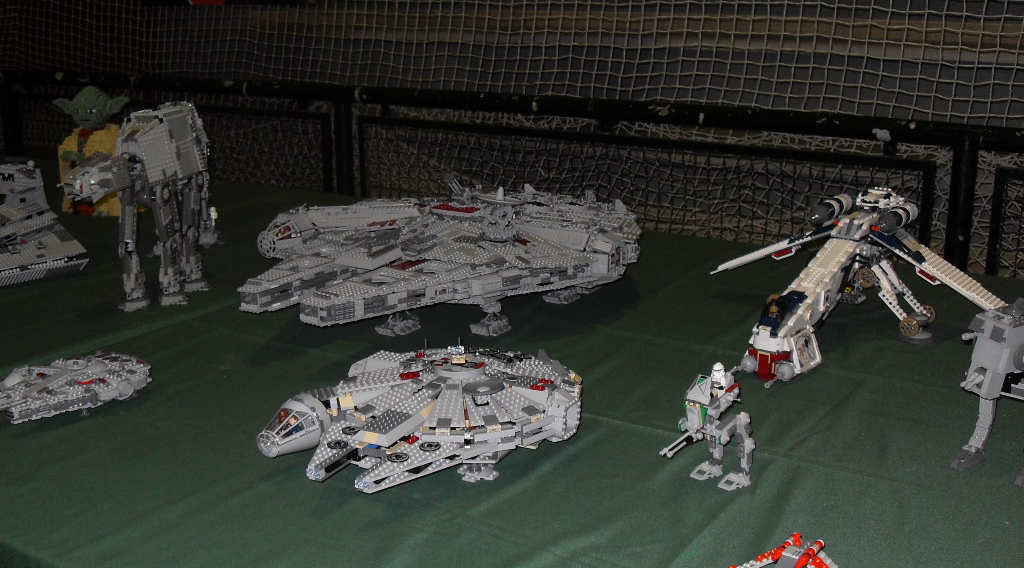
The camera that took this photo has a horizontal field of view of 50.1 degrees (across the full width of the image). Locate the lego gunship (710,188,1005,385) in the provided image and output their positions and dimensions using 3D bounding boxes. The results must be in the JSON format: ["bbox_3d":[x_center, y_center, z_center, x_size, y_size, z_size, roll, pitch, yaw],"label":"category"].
[{"bbox_3d":[0.514,-0.016,1.773,0.475,0.218,0.590,9,16,33],"label":"lego gunship"}]

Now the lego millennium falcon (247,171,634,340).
[{"bbox_3d":[-0.129,-0.068,2.005,0.580,0.210,0.845,9,16,33],"label":"lego millennium falcon"}]

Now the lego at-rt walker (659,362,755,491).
[{"bbox_3d":[0.211,0.160,1.205,0.145,0.141,0.066,-12,18,-42],"label":"lego at-rt walker"}]

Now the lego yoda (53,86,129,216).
[{"bbox_3d":[-1.118,-0.363,2.962,0.240,0.338,0.165,5,14,19],"label":"lego yoda"}]

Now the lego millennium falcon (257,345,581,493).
[{"bbox_3d":[-0.084,0.147,1.313,0.295,0.117,0.402,7,15,28],"label":"lego millennium falcon"}]

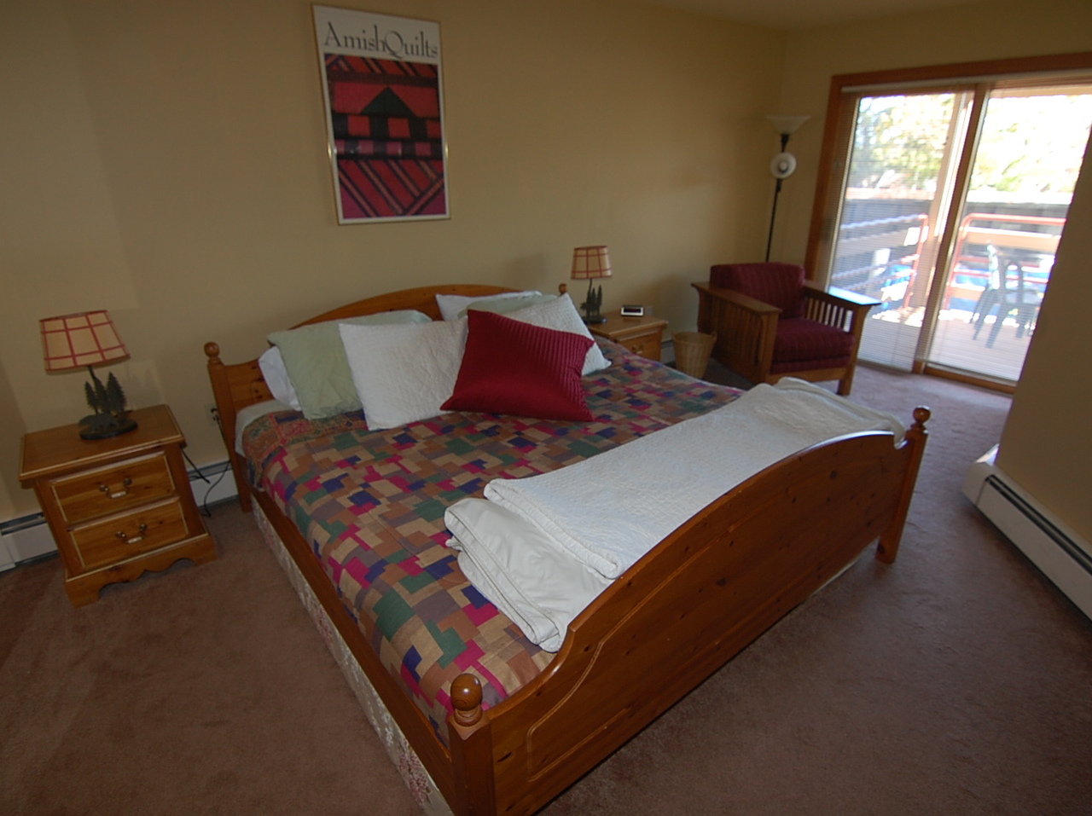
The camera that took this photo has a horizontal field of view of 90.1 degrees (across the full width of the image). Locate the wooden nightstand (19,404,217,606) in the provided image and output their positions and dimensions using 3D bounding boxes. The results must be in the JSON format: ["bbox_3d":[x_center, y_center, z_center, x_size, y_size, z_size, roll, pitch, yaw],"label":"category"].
[{"bbox_3d":[-1.726,0.367,2.238,0.485,0.555,0.475,-18,27,-36],"label":"wooden nightstand"}]

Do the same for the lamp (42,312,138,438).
[{"bbox_3d":[-1.753,-0.131,2.103,0.255,0.470,0.240,-18,27,-36],"label":"lamp"}]

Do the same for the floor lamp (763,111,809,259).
[{"bbox_3d":[1.810,-1.349,4.419,0.340,1.830,0.340,-18,27,-36],"label":"floor lamp"}]

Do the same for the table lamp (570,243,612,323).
[{"bbox_3d":[0.324,-0.800,3.599,0.260,0.475,0.245,-18,27,-36],"label":"table lamp"}]

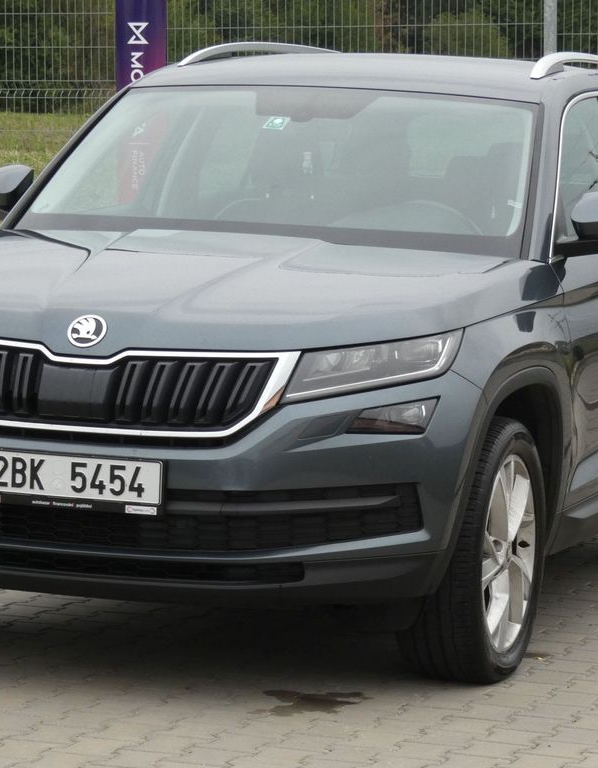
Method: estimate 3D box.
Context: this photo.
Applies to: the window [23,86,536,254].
[{"bbox_3d":[-0.033,-0.628,9.967,1.500,0.120,0.850,4,41,19],"label":"window"}]

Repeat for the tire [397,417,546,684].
[{"bbox_3d":[0.449,0.438,9.159,0.245,0.710,0.710,4,5,19],"label":"tire"}]

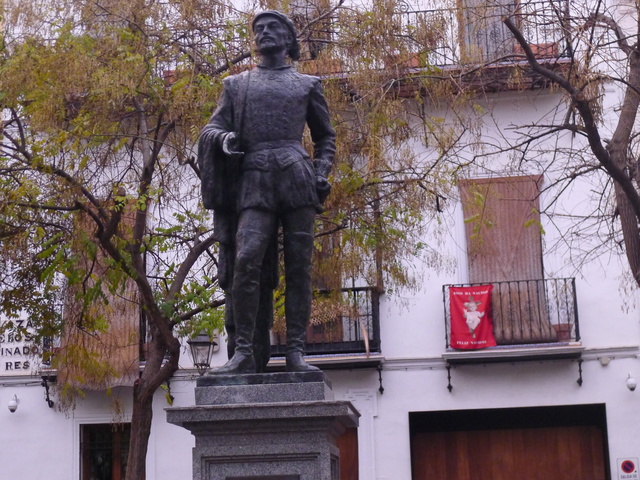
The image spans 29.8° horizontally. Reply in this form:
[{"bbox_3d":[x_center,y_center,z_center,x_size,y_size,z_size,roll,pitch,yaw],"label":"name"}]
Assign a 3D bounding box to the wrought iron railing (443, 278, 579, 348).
[{"bbox_3d":[2.967,1.157,18.669,2.060,1.000,0.460,-3,-11,6],"label":"wrought iron railing"}]

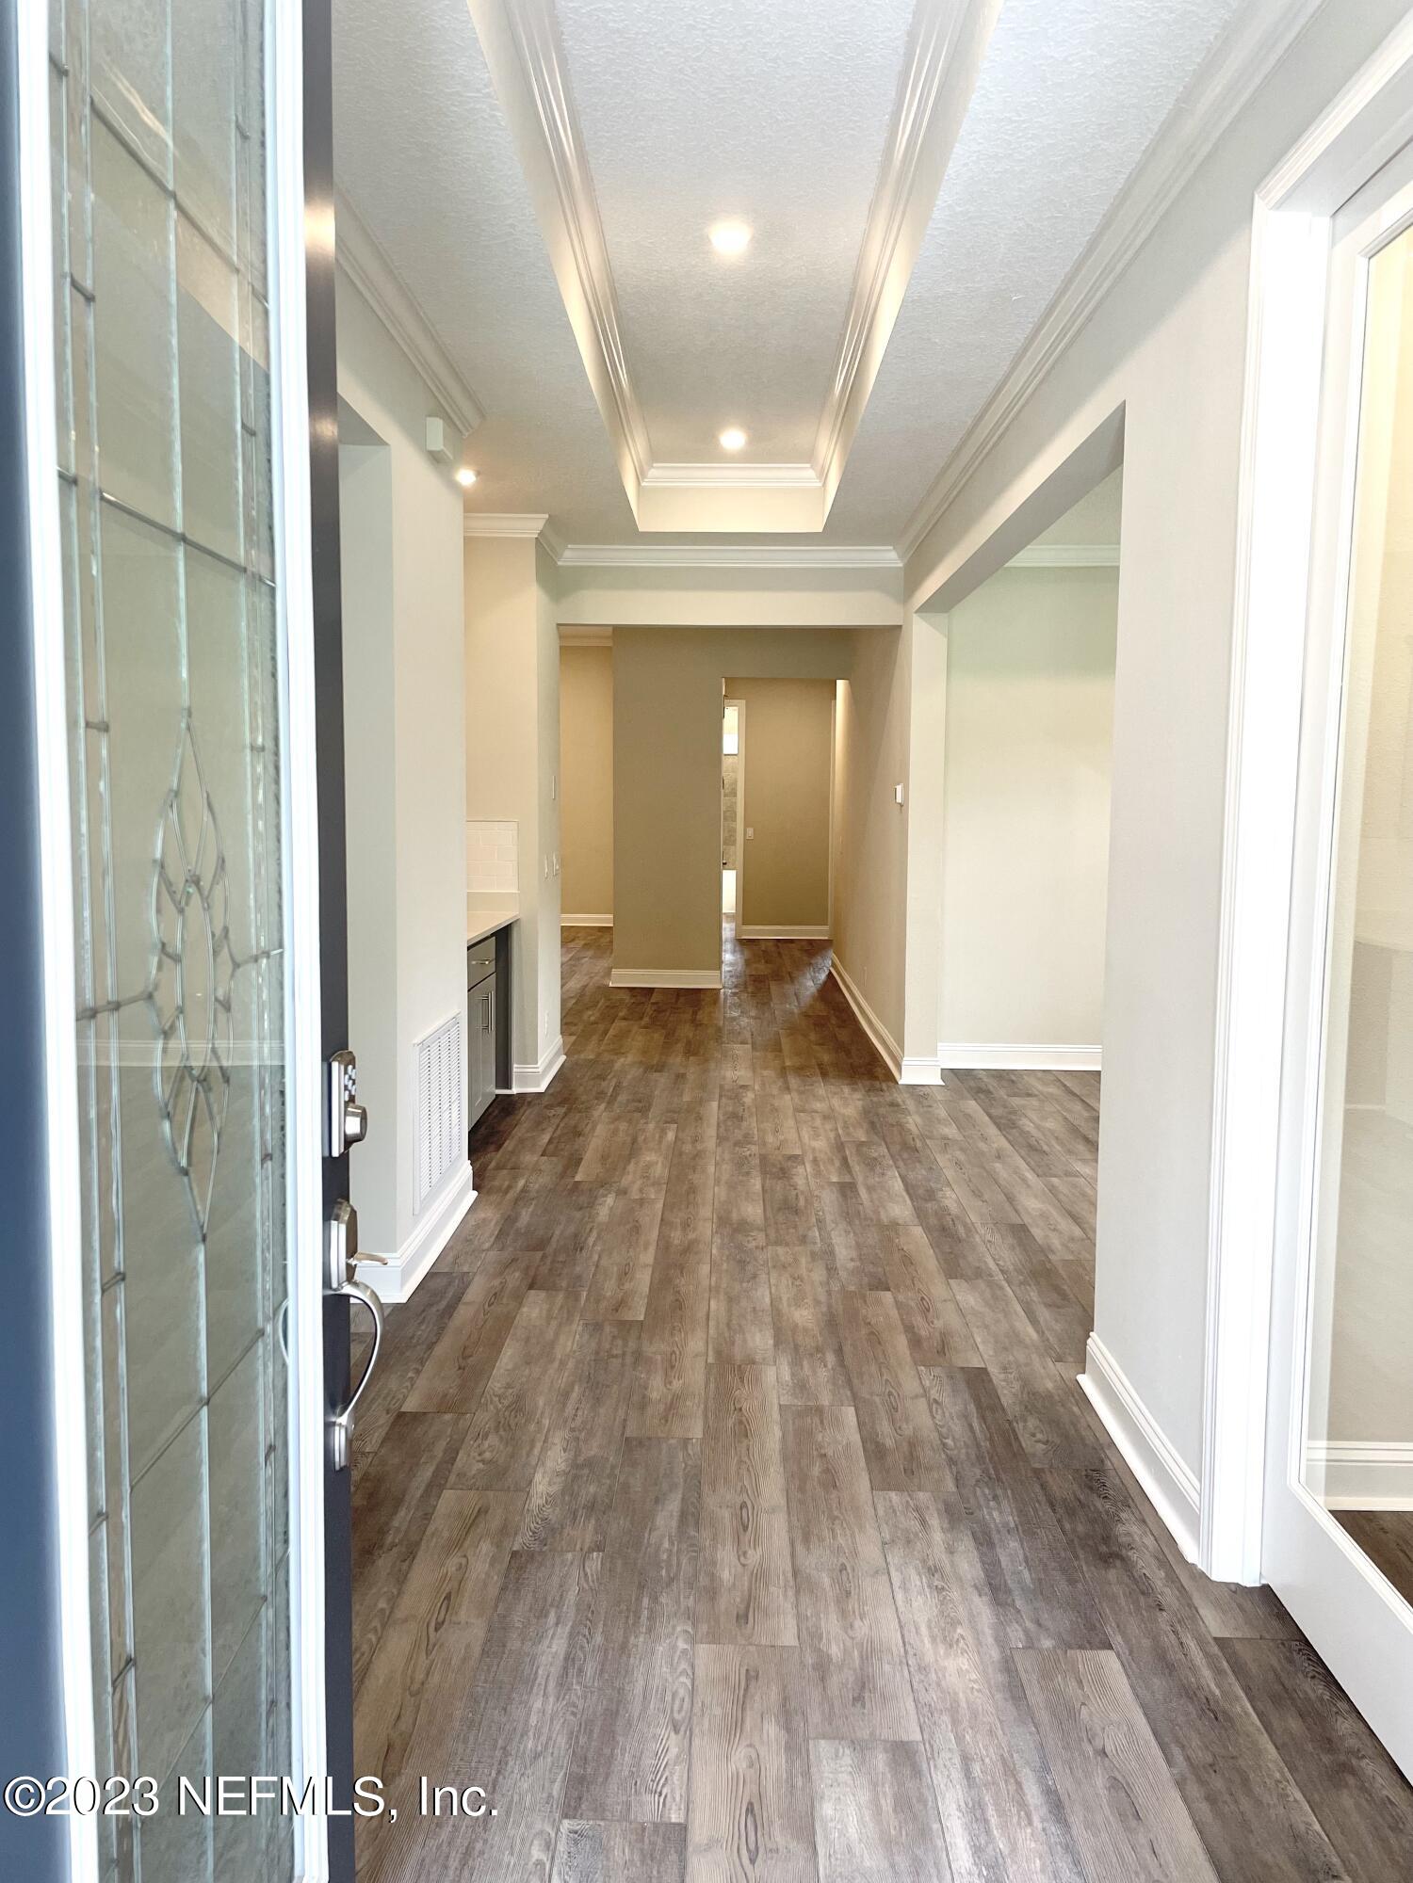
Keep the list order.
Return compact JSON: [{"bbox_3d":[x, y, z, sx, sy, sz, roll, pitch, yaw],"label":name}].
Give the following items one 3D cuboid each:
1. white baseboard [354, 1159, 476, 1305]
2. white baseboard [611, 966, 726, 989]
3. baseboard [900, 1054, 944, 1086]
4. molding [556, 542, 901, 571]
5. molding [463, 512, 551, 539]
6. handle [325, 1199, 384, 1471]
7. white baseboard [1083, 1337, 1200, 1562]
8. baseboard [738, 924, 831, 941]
[{"bbox_3d":[-0.935,0.918,4.641,0.170,0.135,1.145,1,6,1],"label":"white baseboard"},{"bbox_3d":[-0.319,0.295,11.109,0.882,0.135,0.030,1,6,1],"label":"white baseboard"},{"bbox_3d":[1.120,0.676,7.354,0.235,0.135,0.035,1,6,1],"label":"baseboard"},{"bbox_3d":[0.132,-2.077,7.620,1.865,0.102,0.078,1,6,1],"label":"molding"},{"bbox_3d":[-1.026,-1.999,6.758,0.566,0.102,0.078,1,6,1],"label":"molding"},{"bbox_3d":[-0.398,0.455,1.639,0.058,0.308,0.066,1,6,1],"label":"handle"},{"bbox_3d":[0.949,1.085,3.125,0.035,0.135,0.900,1,6,1],"label":"white baseboard"},{"bbox_3d":[0.845,-0.097,15.272,0.990,0.135,0.030,1,6,1],"label":"baseboard"}]

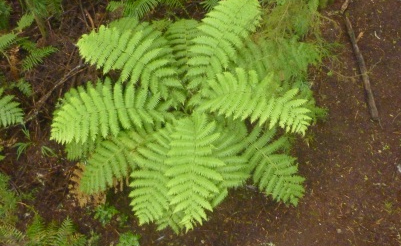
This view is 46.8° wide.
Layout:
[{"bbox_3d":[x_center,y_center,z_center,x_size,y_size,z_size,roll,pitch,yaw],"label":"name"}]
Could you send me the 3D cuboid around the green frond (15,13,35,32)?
[{"bbox_3d":[-2.439,-1.382,6.448,0.299,0.100,0.181,-37,64,2],"label":"green frond"}]

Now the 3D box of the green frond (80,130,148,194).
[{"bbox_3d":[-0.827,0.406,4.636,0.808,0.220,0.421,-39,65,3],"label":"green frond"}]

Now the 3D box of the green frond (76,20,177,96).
[{"bbox_3d":[-0.598,-0.505,3.813,0.945,0.270,0.380,27,65,15],"label":"green frond"}]

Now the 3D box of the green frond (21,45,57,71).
[{"bbox_3d":[-2.162,-0.868,6.260,0.431,0.120,0.230,-33,64,-18],"label":"green frond"}]

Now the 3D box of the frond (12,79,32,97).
[{"bbox_3d":[-1.795,-0.348,4.666,0.262,0.090,0.150,33,67,18],"label":"frond"}]

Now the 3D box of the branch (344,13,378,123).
[{"bbox_3d":[1.685,-0.614,4.867,0.080,0.070,1.339,-4,61,0],"label":"branch"}]

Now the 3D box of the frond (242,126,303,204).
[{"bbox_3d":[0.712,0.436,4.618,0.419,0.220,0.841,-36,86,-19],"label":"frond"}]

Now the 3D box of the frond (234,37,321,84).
[{"bbox_3d":[0.879,-0.693,5.302,1.098,0.250,0.481,-6,59,-16],"label":"frond"}]

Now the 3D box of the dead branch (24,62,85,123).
[{"bbox_3d":[-1.495,-0.320,4.790,0.120,0.080,0.856,31,67,17],"label":"dead branch"}]

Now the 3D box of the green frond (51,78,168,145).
[{"bbox_3d":[-0.683,-0.094,3.590,0.880,0.270,0.370,-10,61,-4],"label":"green frond"}]

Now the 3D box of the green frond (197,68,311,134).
[{"bbox_3d":[0.390,-0.141,3.583,0.880,0.270,0.360,11,62,7],"label":"green frond"}]

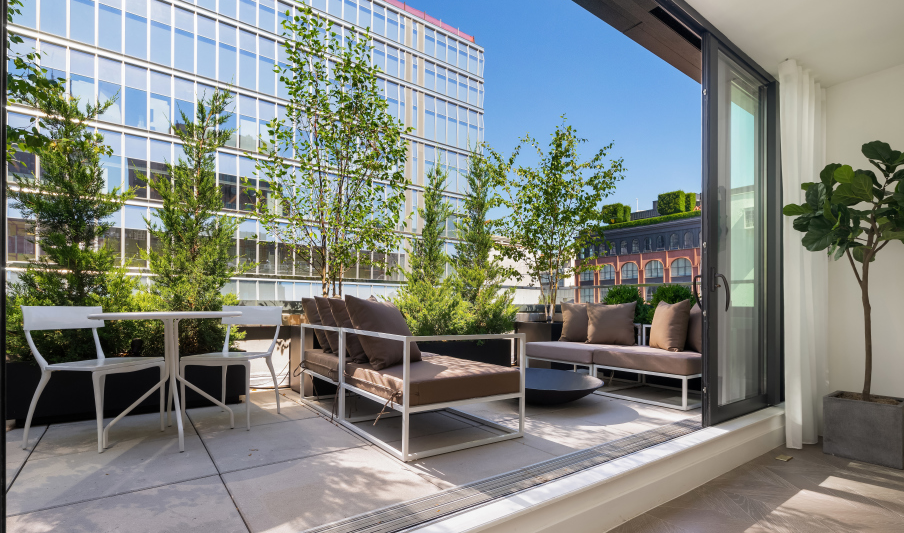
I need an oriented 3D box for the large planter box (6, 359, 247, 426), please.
[{"bbox_3d":[-2.408,0.866,3.313,1.424,0.424,0.485,4,-6,-36],"label":"large planter box"}]

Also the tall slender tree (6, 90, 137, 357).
[{"bbox_3d":[-2.780,-0.320,3.140,0.800,2.020,0.770,2,-3,-35],"label":"tall slender tree"}]

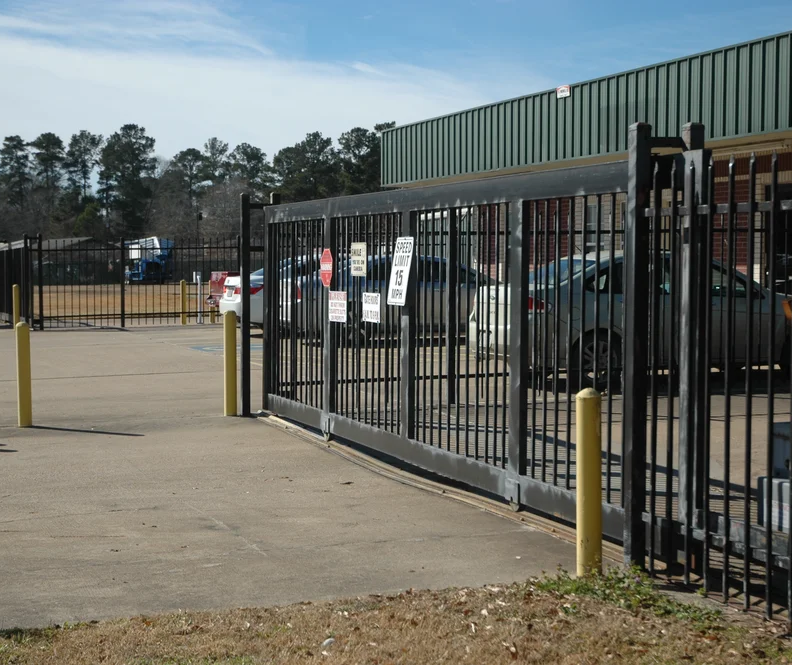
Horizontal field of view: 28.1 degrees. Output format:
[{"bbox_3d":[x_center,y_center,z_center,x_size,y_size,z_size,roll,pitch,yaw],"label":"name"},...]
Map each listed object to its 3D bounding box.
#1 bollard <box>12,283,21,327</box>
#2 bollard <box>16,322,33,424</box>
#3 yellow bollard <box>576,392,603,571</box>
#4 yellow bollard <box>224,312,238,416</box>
[{"bbox_3d":[-7.149,-0.463,29.800,0.118,0.880,0.118,0,3,0],"label":"bollard"},{"bbox_3d":[-3.254,0.368,13.850,0.116,0.912,0.116,-1,3,0],"label":"bollard"},{"bbox_3d":[0.909,0.706,7.450,0.117,0.900,0.117,0,3,0],"label":"yellow bollard"},{"bbox_3d":[-1.532,0.291,14.700,0.116,0.975,0.116,0,3,0],"label":"yellow bollard"}]

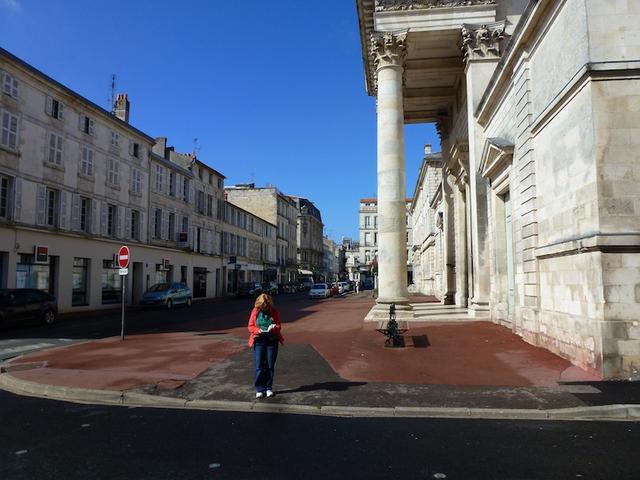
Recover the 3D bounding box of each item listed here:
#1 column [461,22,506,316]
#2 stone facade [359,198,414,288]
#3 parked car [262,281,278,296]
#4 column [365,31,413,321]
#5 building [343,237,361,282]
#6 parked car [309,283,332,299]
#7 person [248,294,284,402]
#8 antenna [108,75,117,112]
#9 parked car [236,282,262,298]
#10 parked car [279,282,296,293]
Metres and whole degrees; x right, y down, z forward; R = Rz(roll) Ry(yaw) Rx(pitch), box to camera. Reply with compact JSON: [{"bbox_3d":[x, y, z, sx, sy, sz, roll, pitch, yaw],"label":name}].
[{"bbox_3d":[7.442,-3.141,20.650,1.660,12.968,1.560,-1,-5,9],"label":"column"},{"bbox_3d":[15.757,1.267,99.621,14.000,18.200,12.000,0,-5,5],"label":"stone facade"},{"bbox_3d":[-6.061,5.660,54.071,1.740,1.600,4.100,-1,-5,9],"label":"parked car"},{"bbox_3d":[3.493,-3.278,22.360,1.750,13.300,1.750,-1,-5,8],"label":"column"},{"bbox_3d":[9.865,6.181,121.889,6.000,12.200,8.500,0,-5,5],"label":"building"},{"bbox_3d":[0.242,5.165,47.452,1.680,1.430,3.900,-1,-5,9],"label":"parked car"},{"bbox_3d":[-0.798,1.521,6.819,0.530,1.550,0.420,0,-5,-6],"label":"person"},{"bbox_3d":[-14.575,-10.308,32.623,0.600,2.692,0.600,-1,-5,9],"label":"antenna"},{"bbox_3d":[-7.357,5.176,48.234,1.780,1.480,4.200,-1,-5,8],"label":"parked car"},{"bbox_3d":[-4.376,6.663,64.895,1.720,1.460,4.100,-1,-5,9],"label":"parked car"}]

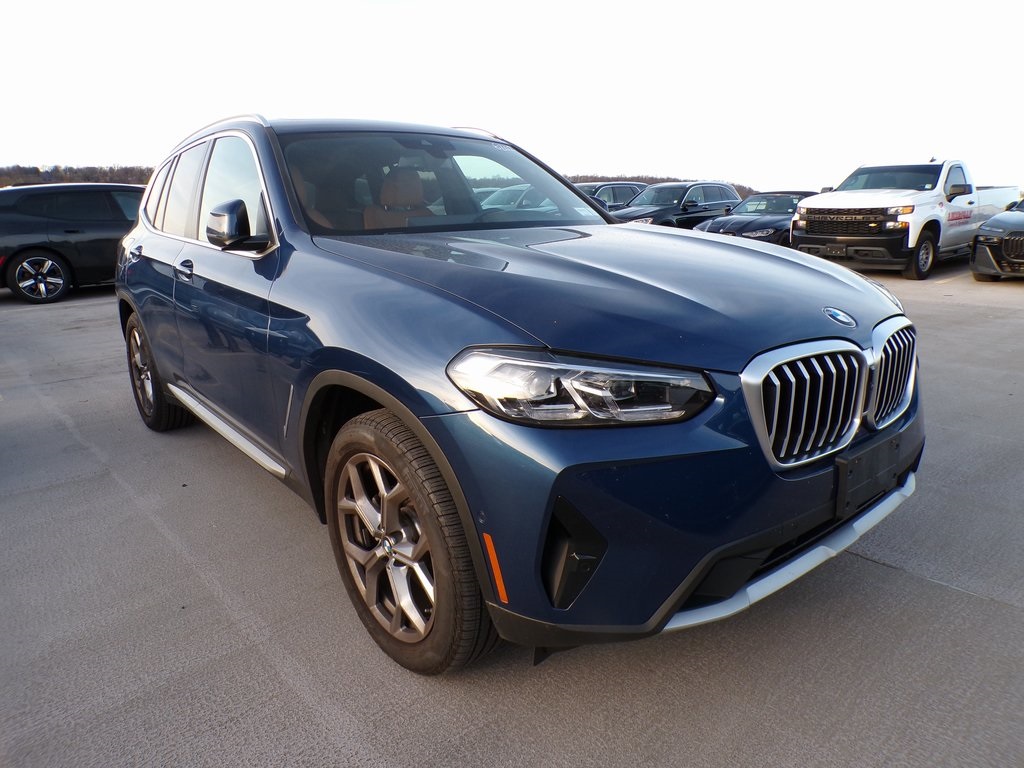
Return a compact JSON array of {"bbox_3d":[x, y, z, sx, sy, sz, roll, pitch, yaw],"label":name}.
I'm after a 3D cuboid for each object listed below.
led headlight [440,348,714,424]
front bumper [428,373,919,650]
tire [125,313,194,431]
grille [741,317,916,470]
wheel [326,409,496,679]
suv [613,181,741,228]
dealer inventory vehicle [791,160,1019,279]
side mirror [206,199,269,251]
[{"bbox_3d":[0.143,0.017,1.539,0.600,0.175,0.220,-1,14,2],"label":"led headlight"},{"bbox_3d":[0.680,0.190,2.060,1.860,0.630,0.700,-12,18,-37],"label":"front bumper"},{"bbox_3d":[-2.066,-0.090,4.192,0.250,0.725,0.728,-12,18,-37],"label":"tire"},{"bbox_3d":[0.854,0.013,1.786,0.820,0.295,0.140,-12,18,-37],"label":"grille"},{"bbox_3d":[-0.275,0.426,2.017,0.250,0.725,0.728,-12,18,-38],"label":"wheel"},{"bbox_3d":[4.050,-4.155,17.830,4.730,1.660,1.910,-13,19,-40],"label":"suv"},{"bbox_3d":[7.380,-3.108,13.150,5.800,1.920,2.080,-13,18,-40],"label":"dealer inventory vehicle"},{"bbox_3d":[-0.896,-0.516,2.316,0.235,0.170,0.175,-12,18,-37],"label":"side mirror"}]

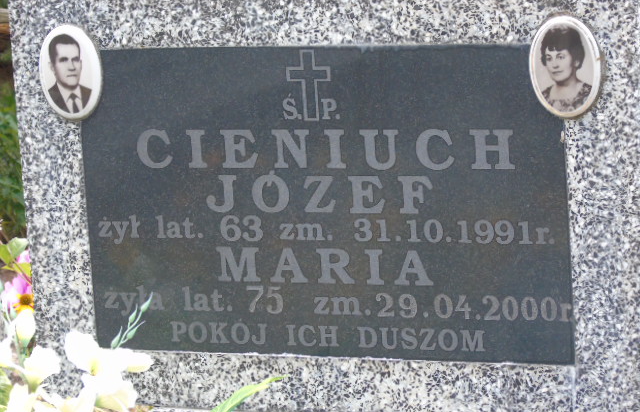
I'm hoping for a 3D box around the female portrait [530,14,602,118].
[{"bbox_3d":[0.273,-0.155,2.921,0.082,0.114,0.012,1,9,22],"label":"female portrait"}]

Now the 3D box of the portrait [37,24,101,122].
[{"bbox_3d":[-0.300,-0.160,3.150,0.082,0.114,0.012,1,9,22],"label":"portrait"}]

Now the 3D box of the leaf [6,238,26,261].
[{"bbox_3d":[-0.388,0.055,3.370,0.028,0.030,0.014,-5,11,-6],"label":"leaf"}]

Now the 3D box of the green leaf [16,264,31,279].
[{"bbox_3d":[-0.380,0.083,3.370,0.024,0.020,0.012,-5,11,-6],"label":"green leaf"}]

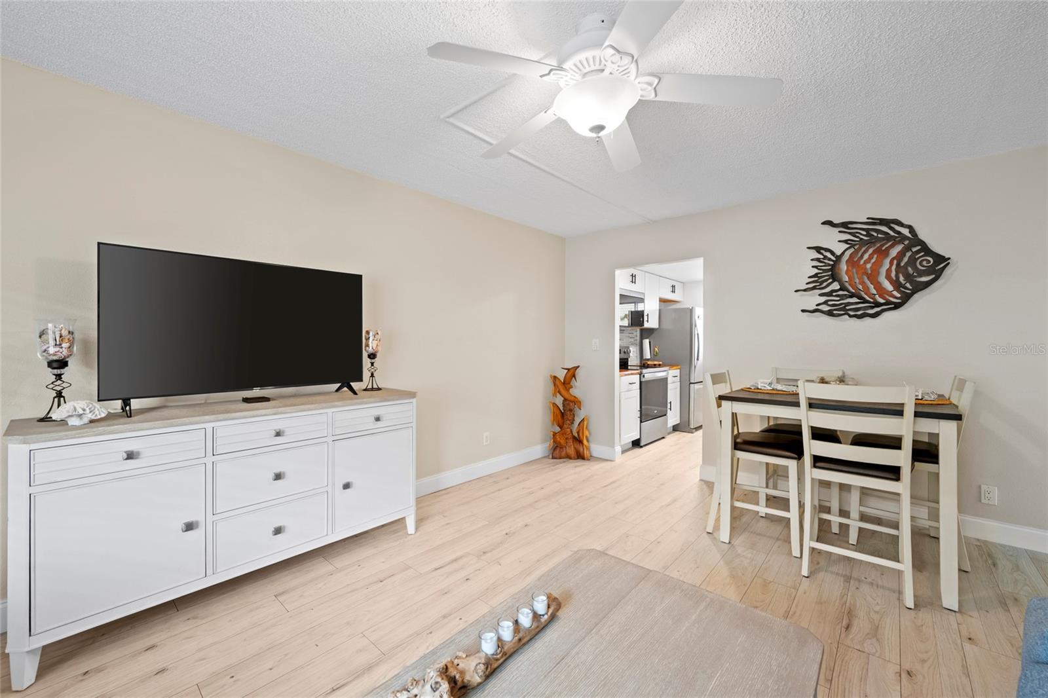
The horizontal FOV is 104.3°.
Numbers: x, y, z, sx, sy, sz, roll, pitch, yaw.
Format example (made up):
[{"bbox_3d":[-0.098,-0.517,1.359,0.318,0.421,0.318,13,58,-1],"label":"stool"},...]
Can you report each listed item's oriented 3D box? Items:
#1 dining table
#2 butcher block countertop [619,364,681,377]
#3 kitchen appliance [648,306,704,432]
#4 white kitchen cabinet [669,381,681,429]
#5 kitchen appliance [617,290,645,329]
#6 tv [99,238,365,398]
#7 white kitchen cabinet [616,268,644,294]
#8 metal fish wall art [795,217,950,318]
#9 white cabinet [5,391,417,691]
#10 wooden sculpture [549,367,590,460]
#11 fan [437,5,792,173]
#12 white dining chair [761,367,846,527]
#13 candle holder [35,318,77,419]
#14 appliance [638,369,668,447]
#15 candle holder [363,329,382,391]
[{"bbox_3d":[1.938,0.746,2.579,1.055,0.914,0.980,1,1,42],"label":"dining table"},{"bbox_3d":[1.371,0.265,5.272,0.635,0.042,1.840,1,1,42],"label":"butcher block countertop"},{"bbox_3d":[2.346,0.279,6.129,0.820,1.735,0.800,1,1,42],"label":"kitchen appliance"},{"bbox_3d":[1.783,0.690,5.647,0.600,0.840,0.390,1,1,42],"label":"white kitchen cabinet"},{"bbox_3d":[1.228,-0.510,5.242,0.380,0.435,0.765,1,1,42],"label":"kitchen appliance"},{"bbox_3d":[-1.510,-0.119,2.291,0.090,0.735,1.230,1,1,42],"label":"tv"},{"bbox_3d":[1.282,-0.905,5.405,0.320,0.300,0.750,1,1,42],"label":"white kitchen cabinet"},{"bbox_3d":[2.420,-0.571,2.890,0.840,0.715,0.060,1,1,42],"label":"metal fish wall art"},{"bbox_3d":[-1.423,0.747,2.196,0.510,0.905,1.700,1,1,42],"label":"white cabinet"},{"bbox_3d":[0.495,0.673,4.438,0.430,0.990,0.270,0,1,-3],"label":"wooden sculpture"},{"bbox_3d":[0.273,-1.014,1.569,1.250,0.420,1.250,1,1,42],"label":"fan"},{"bbox_3d":[2.007,0.672,2.928,0.455,1.030,0.510,1,1,42],"label":"white dining chair"},{"bbox_3d":[-1.988,0.088,1.740,0.118,0.425,0.118,1,1,42],"label":"candle holder"},{"bbox_3d":[1.374,0.664,5.147,0.650,0.990,0.770,1,1,42],"label":"appliance"},{"bbox_3d":[-1.059,0.081,2.864,0.122,0.430,0.122,1,1,42],"label":"candle holder"}]

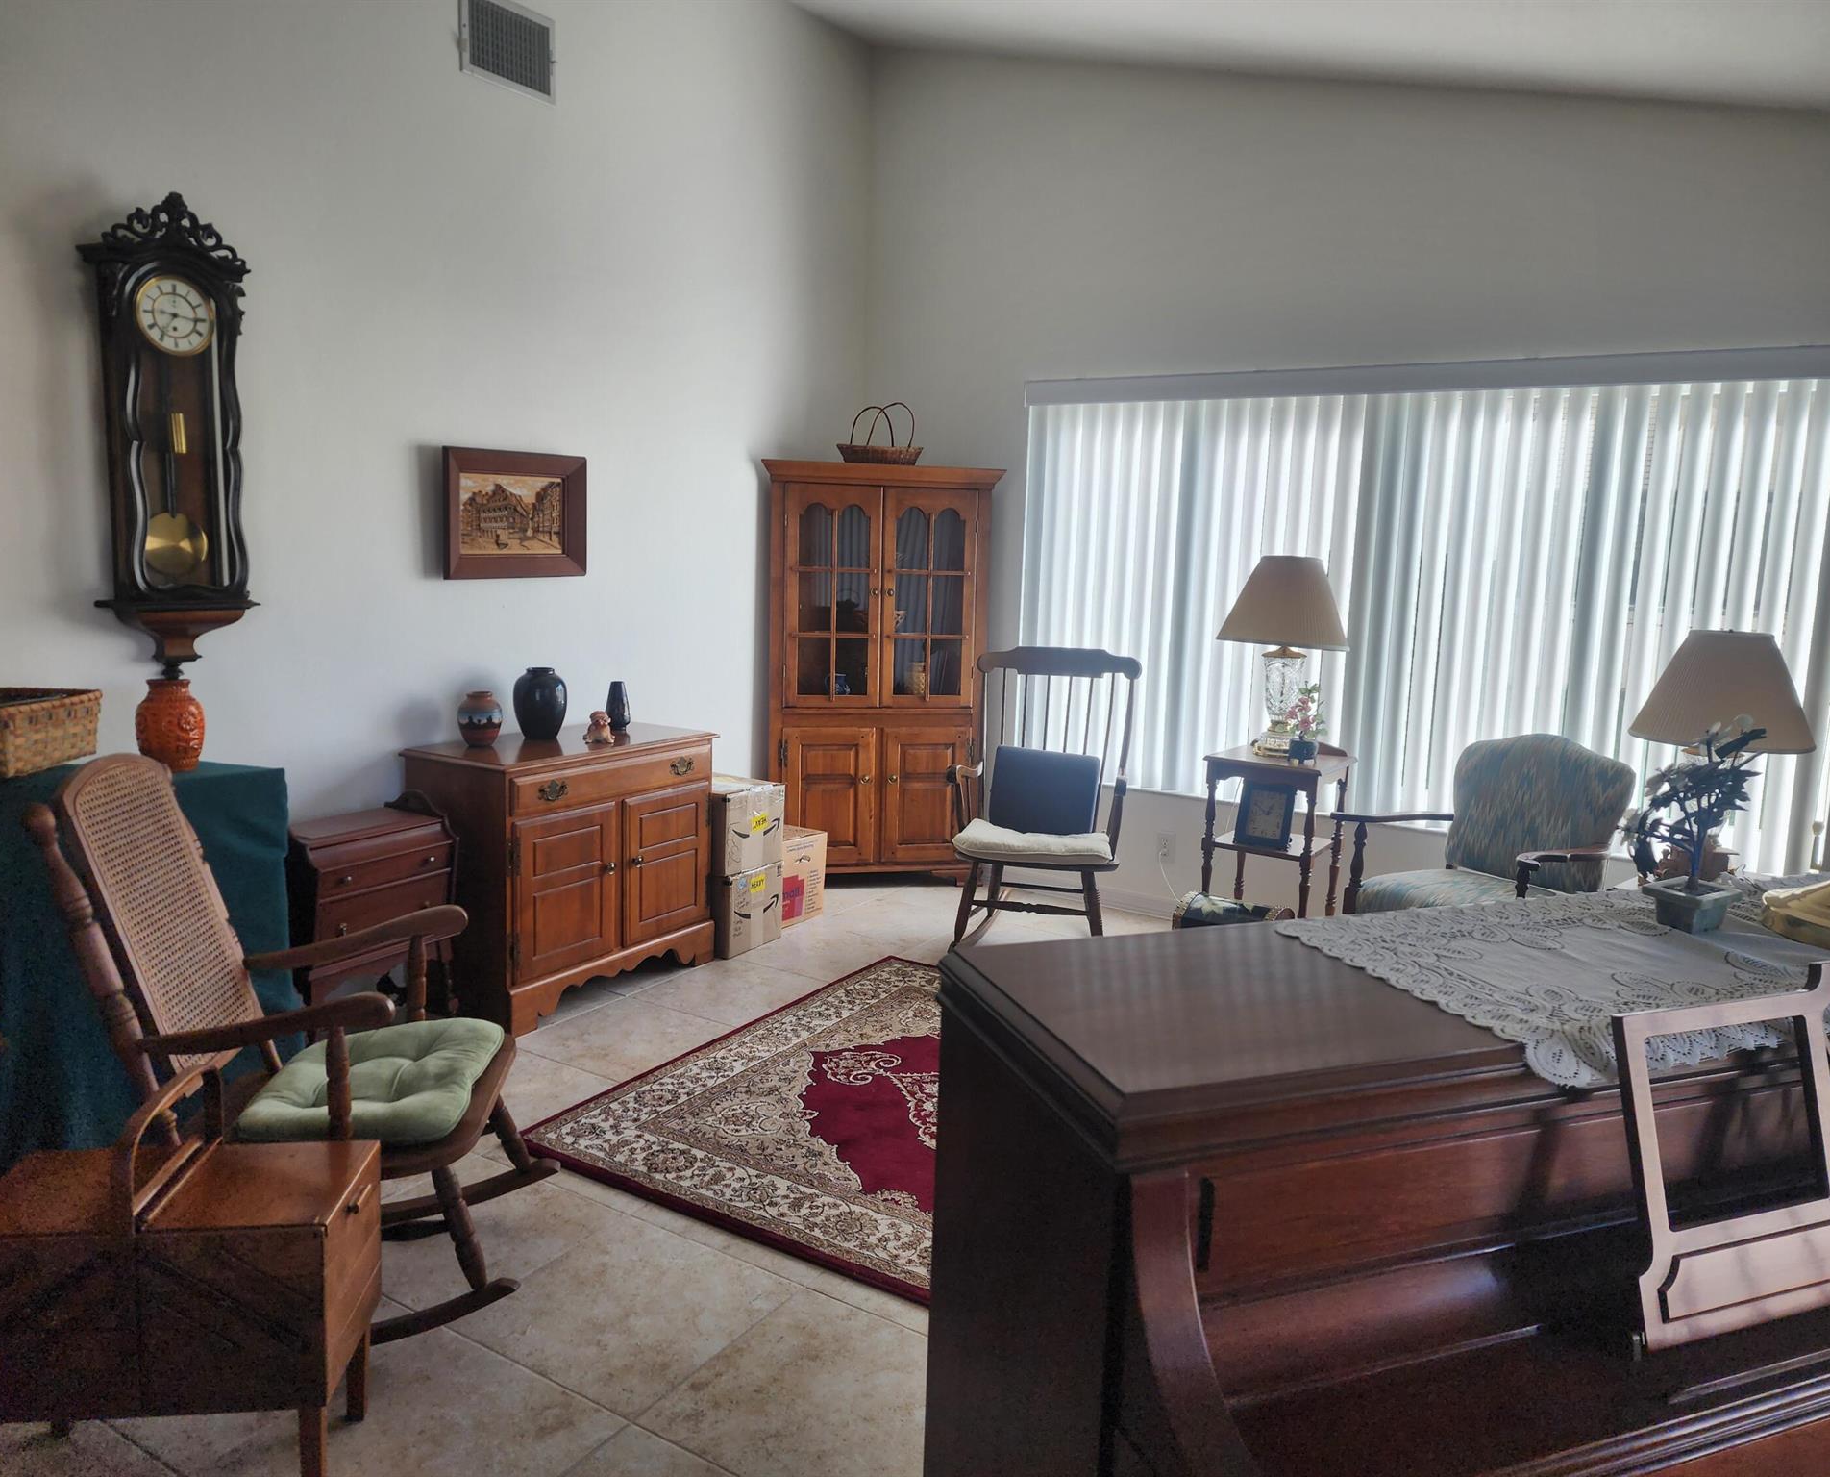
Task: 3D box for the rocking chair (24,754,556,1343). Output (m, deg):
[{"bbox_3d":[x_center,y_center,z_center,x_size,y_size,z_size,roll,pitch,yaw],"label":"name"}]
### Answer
[{"bbox_3d":[-1.111,0.522,2.421,0.790,1.000,0.580,1,9,-6],"label":"rocking chair"}]

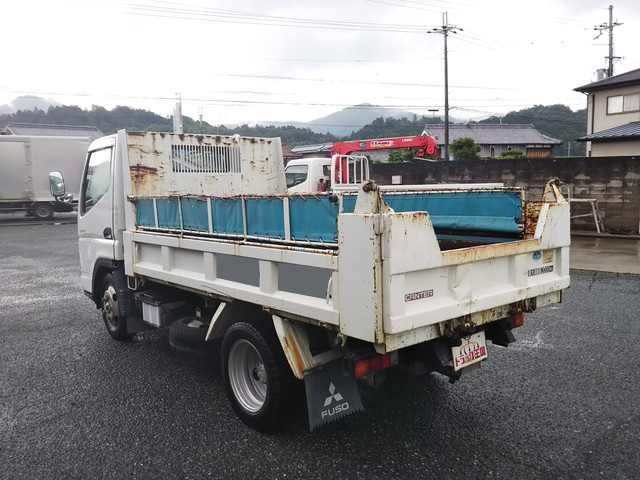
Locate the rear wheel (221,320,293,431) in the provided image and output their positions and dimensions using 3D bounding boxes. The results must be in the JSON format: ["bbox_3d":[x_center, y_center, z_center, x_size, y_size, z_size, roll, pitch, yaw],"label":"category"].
[{"bbox_3d":[-0.370,0.845,3.537,0.240,0.675,0.675,-5,6,-40],"label":"rear wheel"}]

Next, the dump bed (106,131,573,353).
[{"bbox_3d":[-0.063,-0.280,4.226,1.729,1.291,3.208,-5,6,-40],"label":"dump bed"}]

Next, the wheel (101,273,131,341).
[{"bbox_3d":[-1.994,0.694,5.603,0.210,0.675,0.675,-5,6,-40],"label":"wheel"}]

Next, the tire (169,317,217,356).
[{"bbox_3d":[-0.935,0.814,4.715,0.670,0.200,0.670,-1,5,0],"label":"tire"}]

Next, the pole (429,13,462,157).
[{"bbox_3d":[7.815,-7.815,34.000,2.100,12.400,1.600,0,5,21],"label":"pole"}]

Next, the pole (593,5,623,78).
[{"bbox_3d":[17.108,-7.705,32.500,2.000,12.200,1.000,2,6,33],"label":"pole"}]

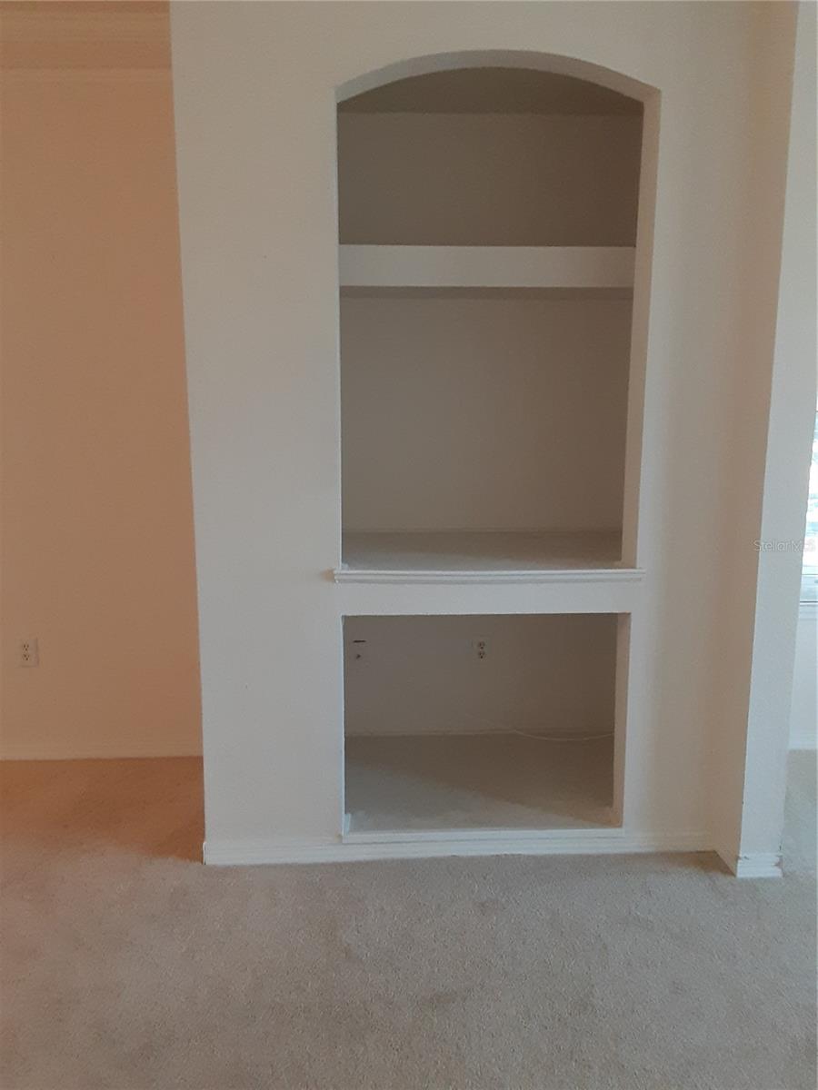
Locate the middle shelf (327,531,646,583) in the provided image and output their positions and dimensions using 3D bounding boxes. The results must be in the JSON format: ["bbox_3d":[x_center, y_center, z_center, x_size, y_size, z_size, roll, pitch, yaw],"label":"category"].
[{"bbox_3d":[0.226,0.032,2.901,0.918,0.041,0.783,0,9,-2],"label":"middle shelf"}]

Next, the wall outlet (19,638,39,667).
[{"bbox_3d":[-1.489,0.423,3.332,0.072,0.116,0.010,0,9,-2],"label":"wall outlet"}]

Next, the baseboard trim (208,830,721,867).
[{"bbox_3d":[0.168,0.943,2.677,1.602,0.080,0.018,0,9,-2],"label":"baseboard trim"}]

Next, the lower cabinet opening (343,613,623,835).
[{"bbox_3d":[0.221,0.488,2.984,0.869,0.698,0.754,0,9,-2],"label":"lower cabinet opening"}]

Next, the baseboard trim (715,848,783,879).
[{"bbox_3d":[1.052,0.952,2.629,0.138,0.078,0.148,0,9,-2],"label":"baseboard trim"}]

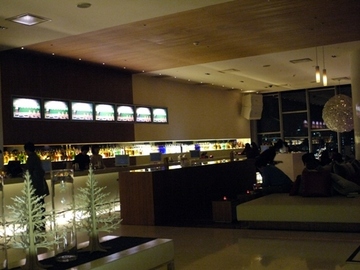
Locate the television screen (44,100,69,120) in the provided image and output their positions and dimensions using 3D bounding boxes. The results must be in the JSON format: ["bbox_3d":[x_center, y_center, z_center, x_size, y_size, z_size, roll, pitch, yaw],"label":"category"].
[{"bbox_3d":[-3.213,-0.649,12.662,0.080,0.530,0.940,-4,-2,30],"label":"television screen"}]

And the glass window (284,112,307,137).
[{"bbox_3d":[5.529,-0.485,22.964,1.220,1.150,0.080,-4,-2,30],"label":"glass window"}]

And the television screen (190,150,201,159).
[{"bbox_3d":[0.498,0.626,15.363,0.340,0.270,0.060,-3,-2,0],"label":"television screen"}]

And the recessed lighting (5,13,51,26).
[{"bbox_3d":[-3.126,-2.411,9.889,0.670,0.100,0.670,-3,-1,31],"label":"recessed lighting"}]

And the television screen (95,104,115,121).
[{"bbox_3d":[-2.369,-0.706,15.222,0.090,0.575,1.012,-3,-1,31],"label":"television screen"}]

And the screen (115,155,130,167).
[{"bbox_3d":[-1.477,0.673,12.377,0.350,0.290,0.060,-2,-1,-12],"label":"screen"}]

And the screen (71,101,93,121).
[{"bbox_3d":[-2.909,-0.711,14.317,0.090,0.604,1.013,-3,-1,31],"label":"screen"}]

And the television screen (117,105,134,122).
[{"bbox_3d":[-1.816,-0.714,16.150,0.090,0.573,1.022,-3,-1,31],"label":"television screen"}]

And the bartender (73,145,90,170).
[{"bbox_3d":[-2.437,1.127,12.262,0.500,1.700,0.360,-2,-1,-23],"label":"bartender"}]

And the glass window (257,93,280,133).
[{"bbox_3d":[4.333,-1.062,23.667,1.200,1.930,0.080,-4,-2,30],"label":"glass window"}]

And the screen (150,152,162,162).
[{"bbox_3d":[-0.658,0.630,13.403,0.340,0.270,0.060,-3,-2,-2],"label":"screen"}]

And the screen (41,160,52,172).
[{"bbox_3d":[-2.771,0.647,9.821,0.340,0.280,0.060,-3,-2,-8],"label":"screen"}]

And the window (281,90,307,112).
[{"bbox_3d":[6.362,-1.828,26.699,1.514,1.203,0.100,-3,-1,31],"label":"window"}]

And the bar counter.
[{"bbox_3d":[0.544,1.320,12.391,0.850,1.100,5.750,-4,-2,30],"label":"bar counter"}]

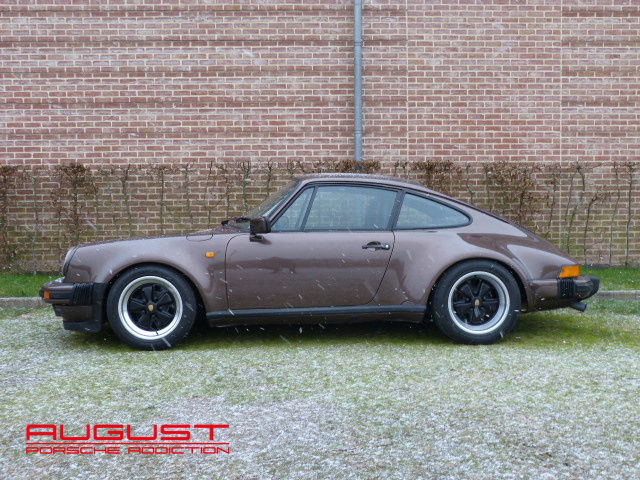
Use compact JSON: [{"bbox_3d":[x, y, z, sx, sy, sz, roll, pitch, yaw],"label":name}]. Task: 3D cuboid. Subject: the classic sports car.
[{"bbox_3d":[-0.045,0.084,5.538,4.290,1.265,1.780,-1,3,-4],"label":"classic sports car"}]

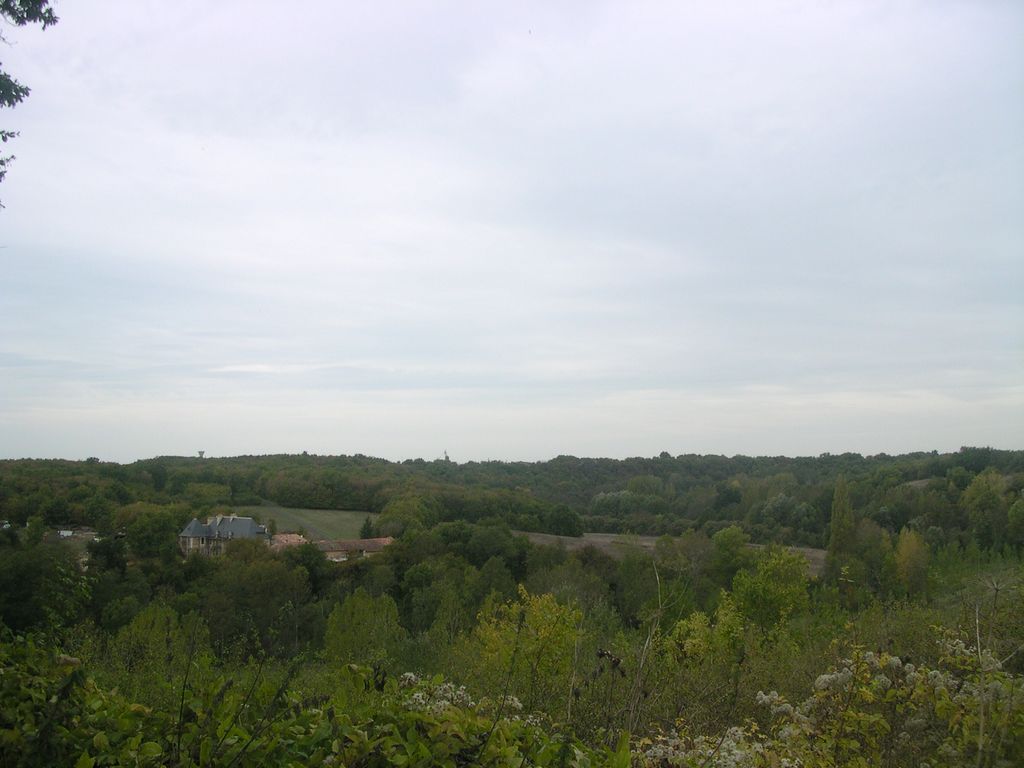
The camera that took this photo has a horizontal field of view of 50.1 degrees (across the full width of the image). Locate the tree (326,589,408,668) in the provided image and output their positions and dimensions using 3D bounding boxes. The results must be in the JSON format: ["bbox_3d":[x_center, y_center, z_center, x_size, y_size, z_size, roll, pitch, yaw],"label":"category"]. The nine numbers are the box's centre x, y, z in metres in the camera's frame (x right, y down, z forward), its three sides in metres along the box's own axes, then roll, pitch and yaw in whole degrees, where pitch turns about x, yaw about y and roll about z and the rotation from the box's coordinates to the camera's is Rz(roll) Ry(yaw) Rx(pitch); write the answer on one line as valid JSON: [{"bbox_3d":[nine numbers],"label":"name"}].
[{"bbox_3d":[-12.716,21.396,95.000,7.120,7.220,6.760,0,-4,0],"label":"tree"}]

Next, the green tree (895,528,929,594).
[{"bbox_3d":[51.101,22.832,140.000,4.350,9.120,4.130,0,-4,0],"label":"green tree"}]

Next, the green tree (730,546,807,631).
[{"bbox_3d":[16.533,13.207,70.000,4.860,5.570,4.620,0,-4,0],"label":"green tree"}]

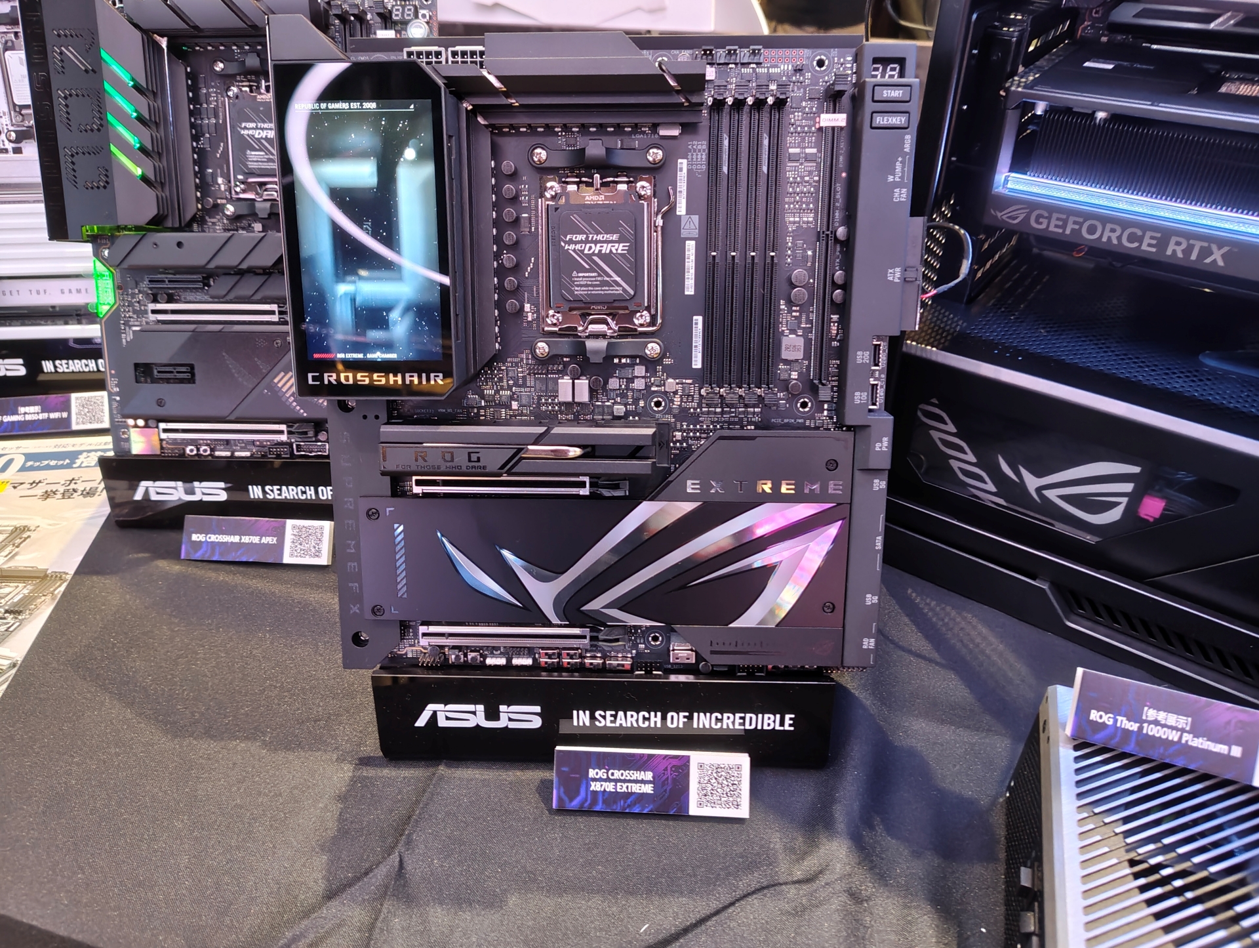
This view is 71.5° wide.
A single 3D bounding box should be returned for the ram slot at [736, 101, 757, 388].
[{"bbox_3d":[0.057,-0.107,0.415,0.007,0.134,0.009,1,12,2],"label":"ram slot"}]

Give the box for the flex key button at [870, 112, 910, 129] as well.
[{"bbox_3d":[0.116,-0.156,0.387,0.016,0.007,0.004,1,12,2],"label":"flex key button"}]

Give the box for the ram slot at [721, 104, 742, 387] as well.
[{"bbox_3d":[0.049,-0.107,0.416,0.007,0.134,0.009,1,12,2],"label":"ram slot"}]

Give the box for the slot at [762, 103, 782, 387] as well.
[{"bbox_3d":[0.069,-0.107,0.414,0.007,0.136,0.009,1,12,2],"label":"slot"}]

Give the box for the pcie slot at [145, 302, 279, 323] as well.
[{"bbox_3d":[-0.282,-0.111,0.599,0.089,0.010,0.011,0,10,1],"label":"pcie slot"}]

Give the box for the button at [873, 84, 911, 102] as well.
[{"bbox_3d":[0.115,-0.167,0.383,0.016,0.007,0.004,1,12,2],"label":"button"}]

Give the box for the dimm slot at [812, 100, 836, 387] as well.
[{"bbox_3d":[0.093,-0.107,0.414,0.007,0.134,0.009,1,12,2],"label":"dimm slot"}]

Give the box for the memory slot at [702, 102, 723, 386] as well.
[{"bbox_3d":[0.041,-0.107,0.415,0.007,0.136,0.009,1,12,2],"label":"memory slot"}]

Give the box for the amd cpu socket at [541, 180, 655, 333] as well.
[{"bbox_3d":[-0.015,-0.103,0.418,0.055,0.070,0.009,1,12,2],"label":"amd cpu socket"}]

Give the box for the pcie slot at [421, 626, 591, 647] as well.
[{"bbox_3d":[-0.064,0.083,0.459,0.089,0.009,0.011,1,12,2],"label":"pcie slot"}]

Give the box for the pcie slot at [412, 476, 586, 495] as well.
[{"bbox_3d":[-0.064,0.004,0.442,0.089,0.009,0.011,1,12,2],"label":"pcie slot"}]

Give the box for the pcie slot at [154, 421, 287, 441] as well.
[{"bbox_3d":[-0.282,-0.030,0.613,0.089,0.010,0.011,0,10,1],"label":"pcie slot"}]

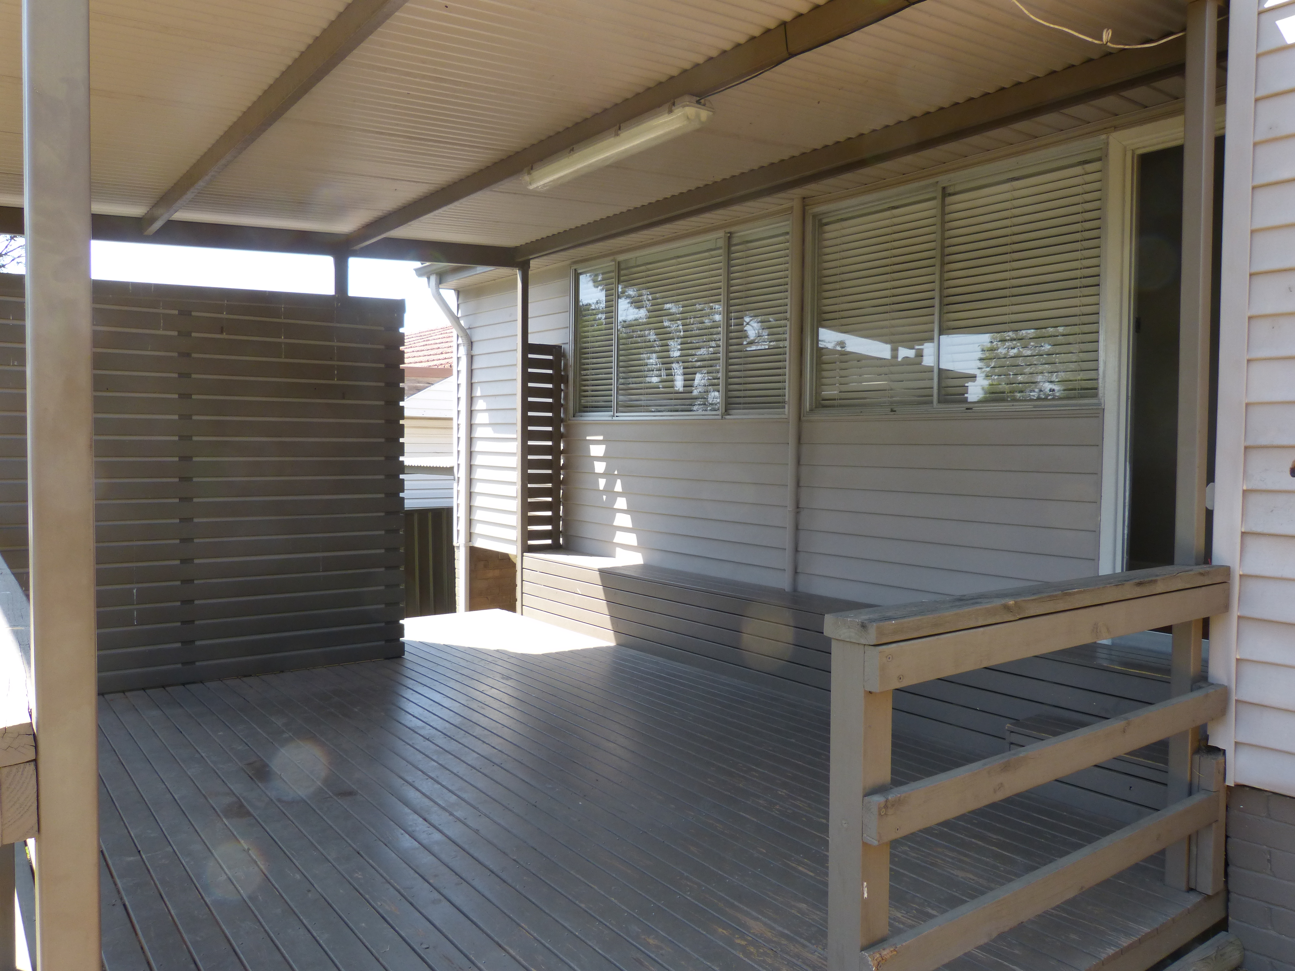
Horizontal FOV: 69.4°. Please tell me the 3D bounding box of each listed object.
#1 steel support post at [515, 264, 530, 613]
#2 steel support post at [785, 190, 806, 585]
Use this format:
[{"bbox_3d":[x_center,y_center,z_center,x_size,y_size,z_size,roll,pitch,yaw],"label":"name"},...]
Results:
[{"bbox_3d":[-0.968,-0.334,7.299,0.066,2.716,0.066,-1,3,-38],"label":"steel support post"},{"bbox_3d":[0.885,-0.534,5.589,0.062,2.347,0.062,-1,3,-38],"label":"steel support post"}]

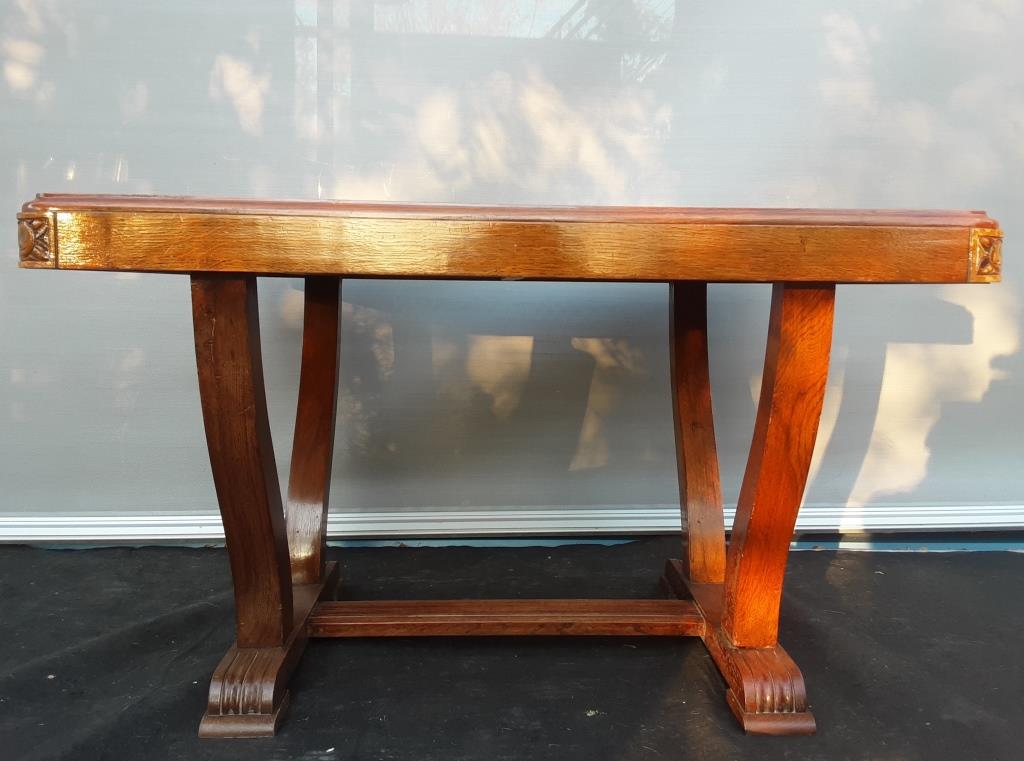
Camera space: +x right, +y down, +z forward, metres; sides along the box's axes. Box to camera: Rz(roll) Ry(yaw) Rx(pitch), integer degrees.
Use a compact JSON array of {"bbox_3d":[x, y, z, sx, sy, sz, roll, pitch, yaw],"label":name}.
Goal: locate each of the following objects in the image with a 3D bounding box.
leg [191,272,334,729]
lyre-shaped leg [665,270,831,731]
[{"bbox_3d":[-0.404,0.153,1.483,0.105,0.666,0.687,1,6,-2],"label":"leg"},{"bbox_3d":[0.393,0.161,1.508,0.105,0.666,0.687,1,6,-2],"label":"lyre-shaped leg"}]

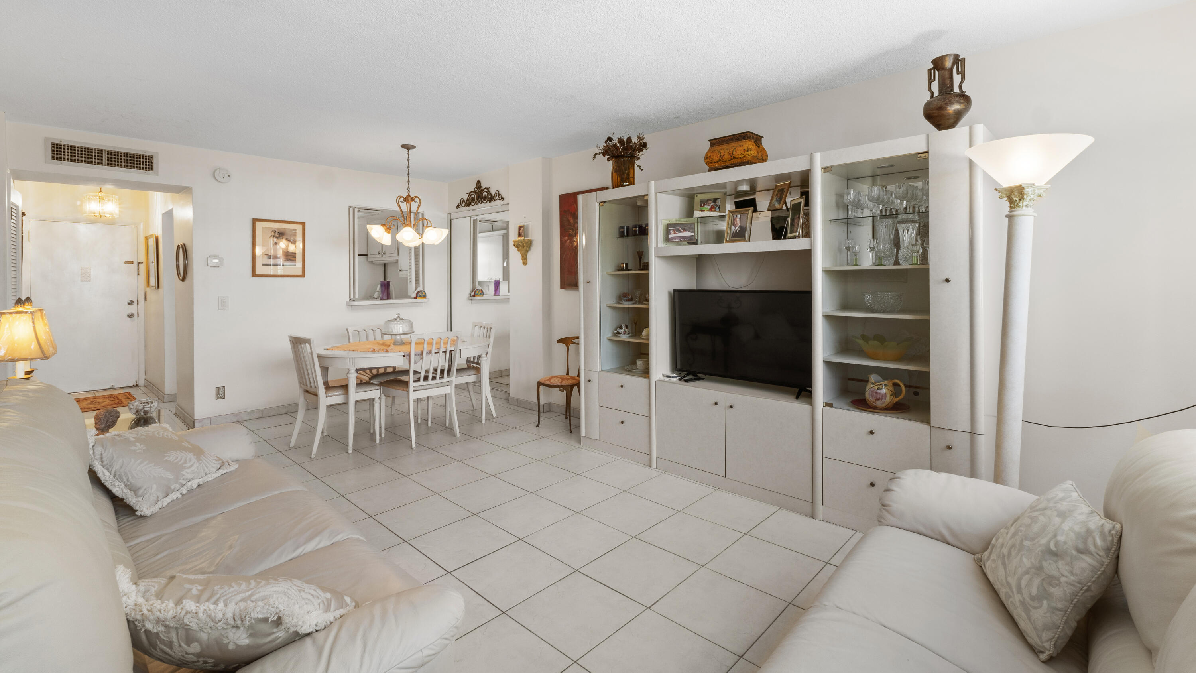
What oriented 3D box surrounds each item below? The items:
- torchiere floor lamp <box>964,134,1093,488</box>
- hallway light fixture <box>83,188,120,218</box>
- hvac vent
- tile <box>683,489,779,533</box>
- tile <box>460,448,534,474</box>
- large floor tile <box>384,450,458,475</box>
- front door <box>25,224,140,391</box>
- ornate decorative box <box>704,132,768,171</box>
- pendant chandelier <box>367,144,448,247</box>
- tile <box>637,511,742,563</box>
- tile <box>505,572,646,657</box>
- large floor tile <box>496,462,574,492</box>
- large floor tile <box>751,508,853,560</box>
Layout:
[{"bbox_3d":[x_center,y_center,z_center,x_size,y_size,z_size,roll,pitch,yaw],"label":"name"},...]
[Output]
[{"bbox_3d":[1.702,0.130,2.040,0.390,1.840,0.390,4,6,43],"label":"torchiere floor lamp"},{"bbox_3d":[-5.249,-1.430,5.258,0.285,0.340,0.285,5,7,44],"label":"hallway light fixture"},{"bbox_3d":[-4.037,-1.465,4.084,0.020,0.198,0.668,5,8,43],"label":"hvac vent"},{"bbox_3d":[0.783,1.030,2.949,0.415,0.010,0.415,5,7,44],"label":"tile"},{"bbox_3d":[-0.704,0.909,3.600,0.390,0.012,0.390,5,8,43],"label":"tile"},{"bbox_3d":[-1.340,0.954,3.746,0.415,0.010,0.415,5,7,44],"label":"large floor tile"},{"bbox_3d":[-6.221,-0.356,6.060,0.045,2.030,0.910,4,6,43],"label":"front door"},{"bbox_3d":[0.895,-1.167,3.214,0.335,0.225,0.235,4,6,43],"label":"ornate decorative box"},{"bbox_3d":[-1.641,-1.214,4.300,0.660,0.870,0.660,4,6,43],"label":"pendant chandelier"},{"bbox_3d":[0.474,1.039,2.586,0.402,0.012,0.404,5,7,42],"label":"tile"},{"bbox_3d":[-0.082,1.094,1.981,0.402,0.012,0.404,5,7,42],"label":"tile"},{"bbox_3d":[-0.426,0.953,3.419,0.403,0.010,0.403,5,8,43],"label":"large floor tile"},{"bbox_3d":[1.071,1.038,2.620,0.402,0.012,0.404,5,7,42],"label":"large floor tile"}]

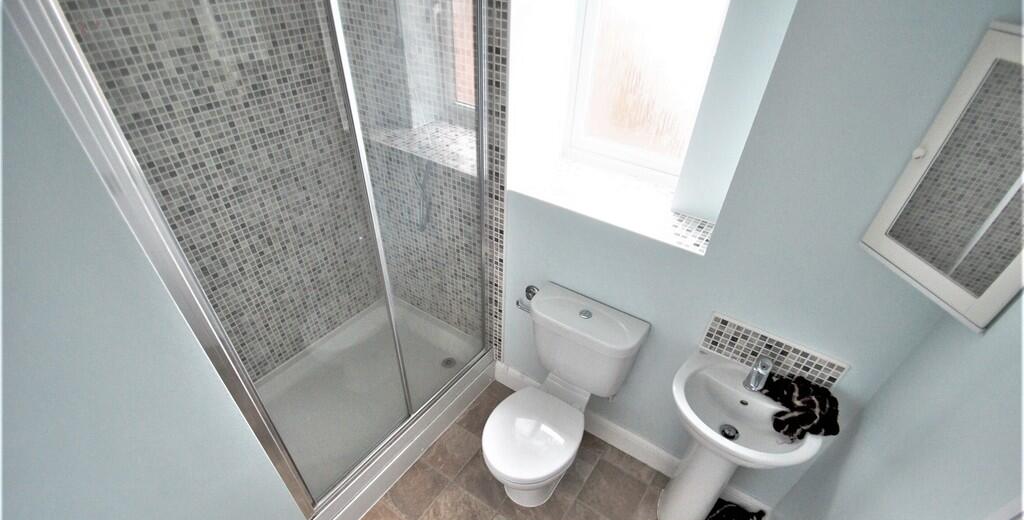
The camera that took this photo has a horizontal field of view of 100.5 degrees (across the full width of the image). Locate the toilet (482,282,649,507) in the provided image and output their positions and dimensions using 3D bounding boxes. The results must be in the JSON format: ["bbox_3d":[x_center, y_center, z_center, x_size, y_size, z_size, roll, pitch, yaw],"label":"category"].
[{"bbox_3d":[0.159,0.648,1.732,0.450,0.815,0.622,23,40,27],"label":"toilet"}]

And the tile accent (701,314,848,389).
[{"bbox_3d":[0.839,0.319,1.396,0.391,0.172,0.015,23,40,27],"label":"tile accent"}]

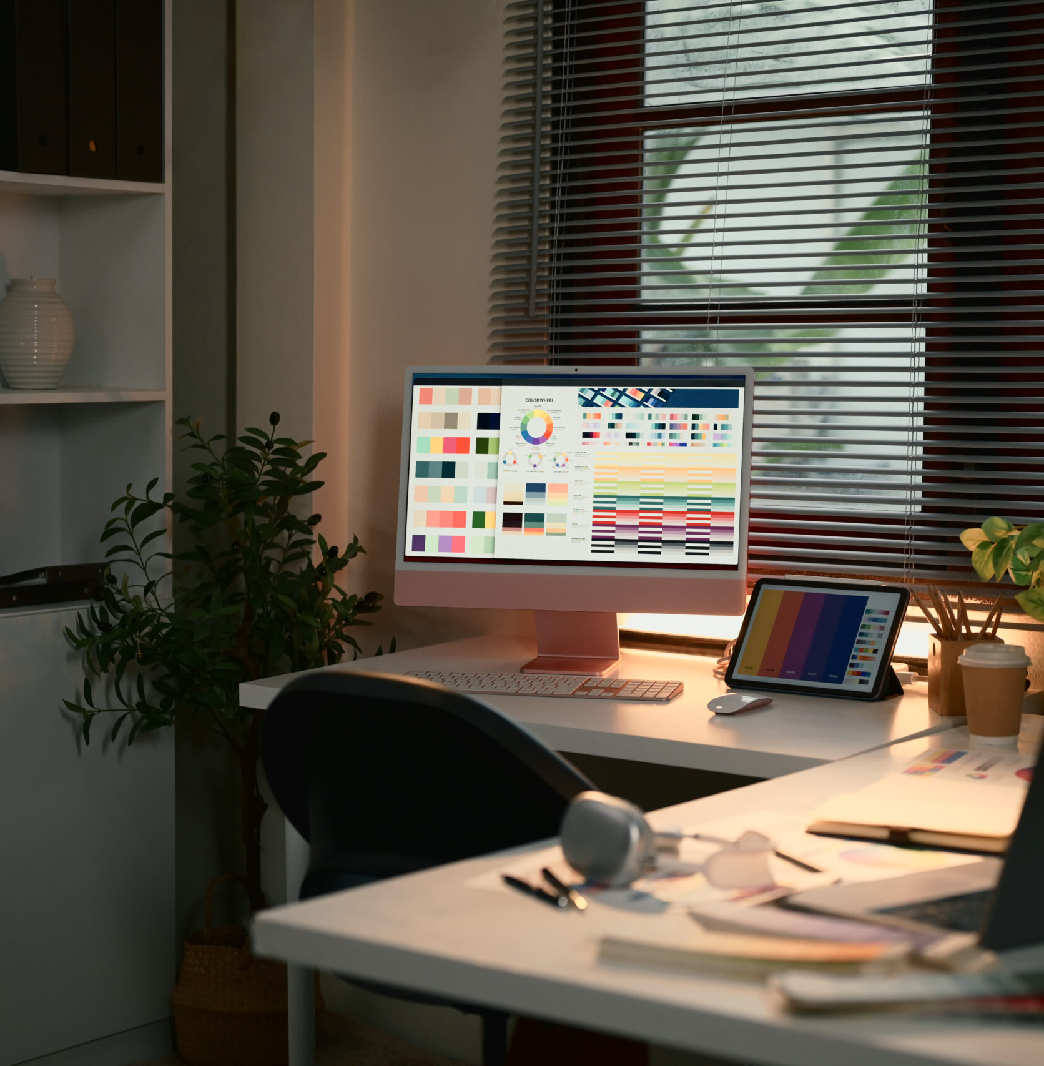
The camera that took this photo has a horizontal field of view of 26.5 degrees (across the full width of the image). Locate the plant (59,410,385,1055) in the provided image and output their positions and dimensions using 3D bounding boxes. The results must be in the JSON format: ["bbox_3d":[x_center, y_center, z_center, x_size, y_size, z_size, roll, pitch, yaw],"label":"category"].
[{"bbox_3d":[-0.522,0.353,3.872,0.550,1.126,0.480,0,4,0],"label":"plant"}]

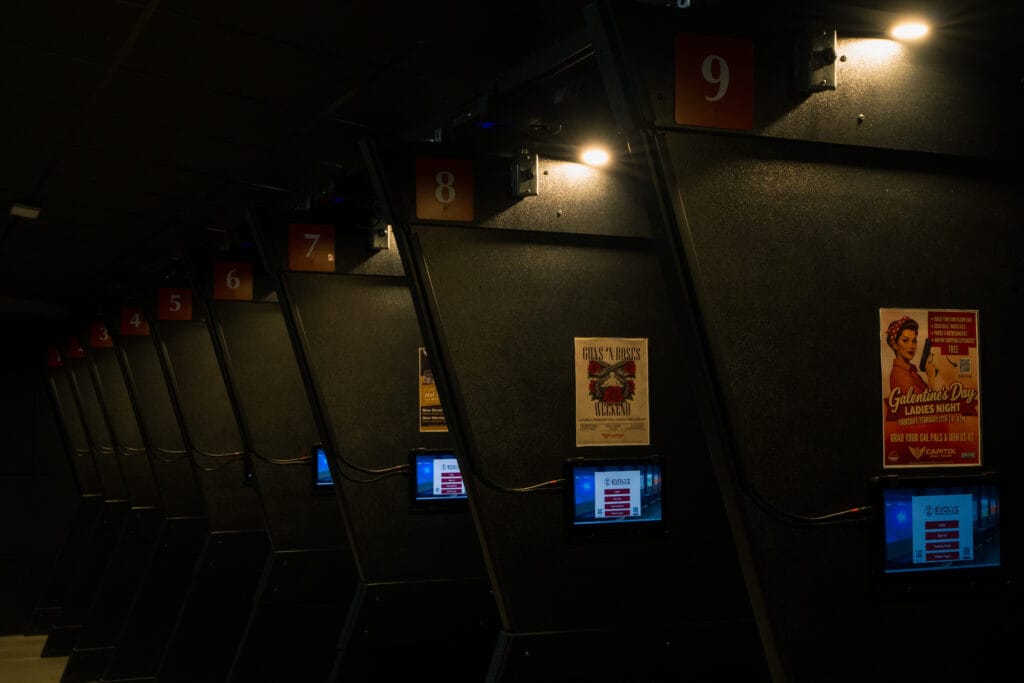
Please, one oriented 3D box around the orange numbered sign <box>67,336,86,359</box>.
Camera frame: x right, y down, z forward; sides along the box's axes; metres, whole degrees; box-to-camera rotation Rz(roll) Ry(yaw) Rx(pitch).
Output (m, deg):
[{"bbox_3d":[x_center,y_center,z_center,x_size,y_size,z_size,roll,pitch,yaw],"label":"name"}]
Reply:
[{"bbox_3d":[-3.133,0.050,9.877,0.158,0.158,0.010,1,-3,-23],"label":"orange numbered sign"}]

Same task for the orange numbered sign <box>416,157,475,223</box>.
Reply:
[{"bbox_3d":[-0.159,-0.374,3.359,0.158,0.158,0.010,1,-3,-23],"label":"orange numbered sign"}]

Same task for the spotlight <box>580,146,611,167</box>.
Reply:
[{"bbox_3d":[0.208,-0.466,3.410,0.075,0.050,0.075,1,-3,-23],"label":"spotlight"}]

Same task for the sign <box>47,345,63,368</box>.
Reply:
[{"bbox_3d":[-3.640,0.130,10.964,0.158,0.158,0.010,1,-3,-23],"label":"sign"}]

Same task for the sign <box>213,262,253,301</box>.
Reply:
[{"bbox_3d":[-1.124,-0.242,5.532,0.158,0.158,0.010,1,-3,-23],"label":"sign"}]

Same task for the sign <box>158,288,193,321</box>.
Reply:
[{"bbox_3d":[-1.634,-0.178,6.618,0.158,0.158,0.010,1,-3,-23],"label":"sign"}]

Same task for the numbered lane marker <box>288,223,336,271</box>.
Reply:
[{"bbox_3d":[-0.648,-0.305,4.445,0.158,0.158,0.010,1,-3,-23],"label":"numbered lane marker"}]

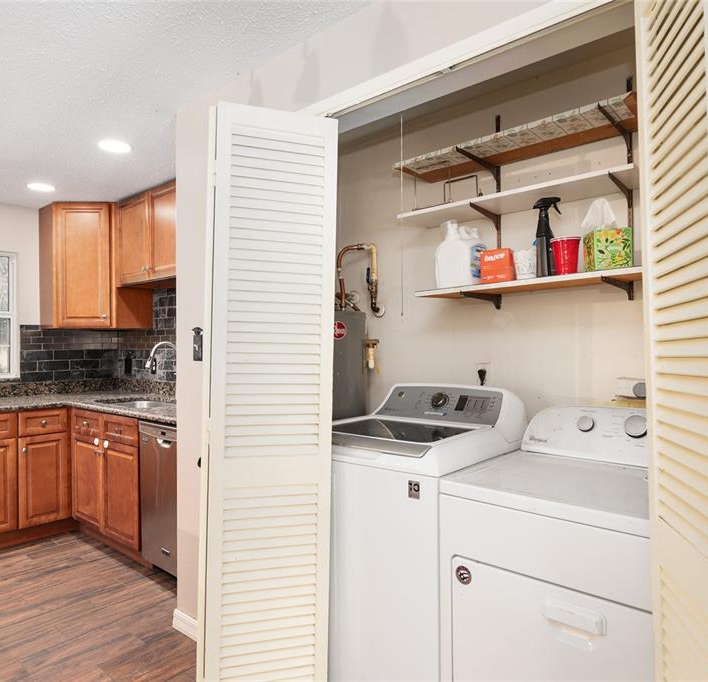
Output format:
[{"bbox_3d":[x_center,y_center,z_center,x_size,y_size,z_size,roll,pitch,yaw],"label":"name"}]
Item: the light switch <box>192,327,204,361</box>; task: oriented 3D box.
[{"bbox_3d":[-0.658,0.013,2.160,0.055,0.145,0.030,-1,-2,41],"label":"light switch"}]

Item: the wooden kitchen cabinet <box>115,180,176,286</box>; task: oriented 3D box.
[{"bbox_3d":[-1.260,-0.697,3.503,0.950,0.612,0.325,-1,-2,41],"label":"wooden kitchen cabinet"}]

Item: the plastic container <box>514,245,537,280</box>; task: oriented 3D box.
[{"bbox_3d":[0.603,-0.264,1.793,0.085,0.118,0.085,-1,-2,41],"label":"plastic container"}]

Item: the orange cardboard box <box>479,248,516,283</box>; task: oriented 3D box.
[{"bbox_3d":[0.519,-0.261,1.841,0.104,0.121,0.070,-1,-1,30],"label":"orange cardboard box"}]

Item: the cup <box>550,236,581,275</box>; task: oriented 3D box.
[{"bbox_3d":[0.690,-0.269,1.668,0.094,0.118,0.094,-1,-2,41],"label":"cup"}]

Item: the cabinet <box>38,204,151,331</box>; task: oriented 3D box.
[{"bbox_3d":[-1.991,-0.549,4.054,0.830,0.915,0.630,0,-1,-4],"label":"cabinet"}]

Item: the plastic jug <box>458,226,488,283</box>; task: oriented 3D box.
[{"bbox_3d":[0.467,-0.317,1.973,0.128,0.243,0.090,-1,-1,30],"label":"plastic jug"}]

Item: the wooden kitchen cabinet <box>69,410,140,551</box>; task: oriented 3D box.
[{"bbox_3d":[-1.327,0.822,3.345,0.940,0.792,0.608,-1,-2,41],"label":"wooden kitchen cabinet"}]

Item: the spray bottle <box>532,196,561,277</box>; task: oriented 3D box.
[{"bbox_3d":[0.645,-0.345,1.719,0.098,0.272,0.062,-1,-1,28],"label":"spray bottle"}]

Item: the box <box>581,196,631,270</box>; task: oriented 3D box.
[{"bbox_3d":[0.799,-0.328,1.624,0.110,0.228,0.110,-1,-1,9],"label":"box"}]

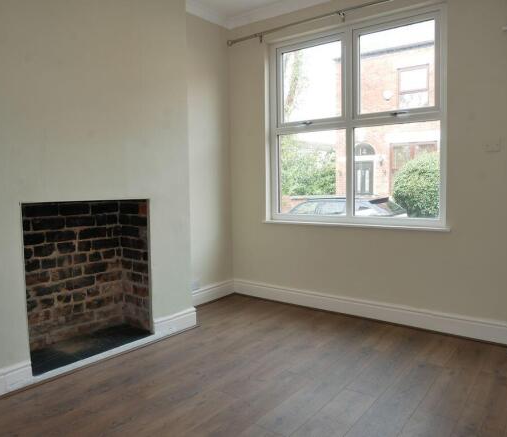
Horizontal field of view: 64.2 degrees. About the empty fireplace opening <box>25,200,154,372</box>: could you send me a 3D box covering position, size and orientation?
[{"bbox_3d":[-1.093,0.358,2.571,0.367,0.935,0.821,2,5,37],"label":"empty fireplace opening"}]

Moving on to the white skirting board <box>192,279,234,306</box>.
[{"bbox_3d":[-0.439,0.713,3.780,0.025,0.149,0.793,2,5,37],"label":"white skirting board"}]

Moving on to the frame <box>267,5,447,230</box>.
[{"bbox_3d":[0.773,-0.747,3.327,1.538,1.612,0.120,2,5,37],"label":"frame"}]

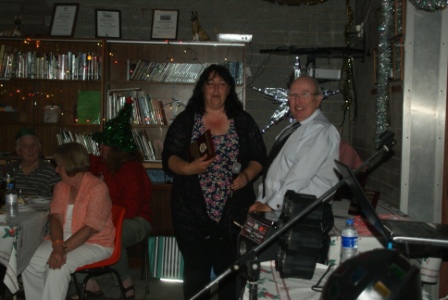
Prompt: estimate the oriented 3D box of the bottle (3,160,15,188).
[{"bbox_3d":[-1.324,0.211,4.610,0.083,0.290,0.083,1,4,0],"label":"bottle"}]

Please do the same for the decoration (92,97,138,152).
[{"bbox_3d":[-0.733,-0.171,5.100,0.300,0.370,0.270,12,4,17],"label":"decoration"}]

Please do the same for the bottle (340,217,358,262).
[{"bbox_3d":[0.517,0.394,3.087,0.066,0.220,0.066,1,4,0],"label":"bottle"}]

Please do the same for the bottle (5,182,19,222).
[{"bbox_3d":[-1.181,0.290,4.157,0.066,0.215,0.066,1,4,0],"label":"bottle"}]

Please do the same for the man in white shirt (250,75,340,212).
[{"bbox_3d":[0.374,0.413,3.981,0.460,1.610,0.500,-1,4,-25],"label":"man in white shirt"}]

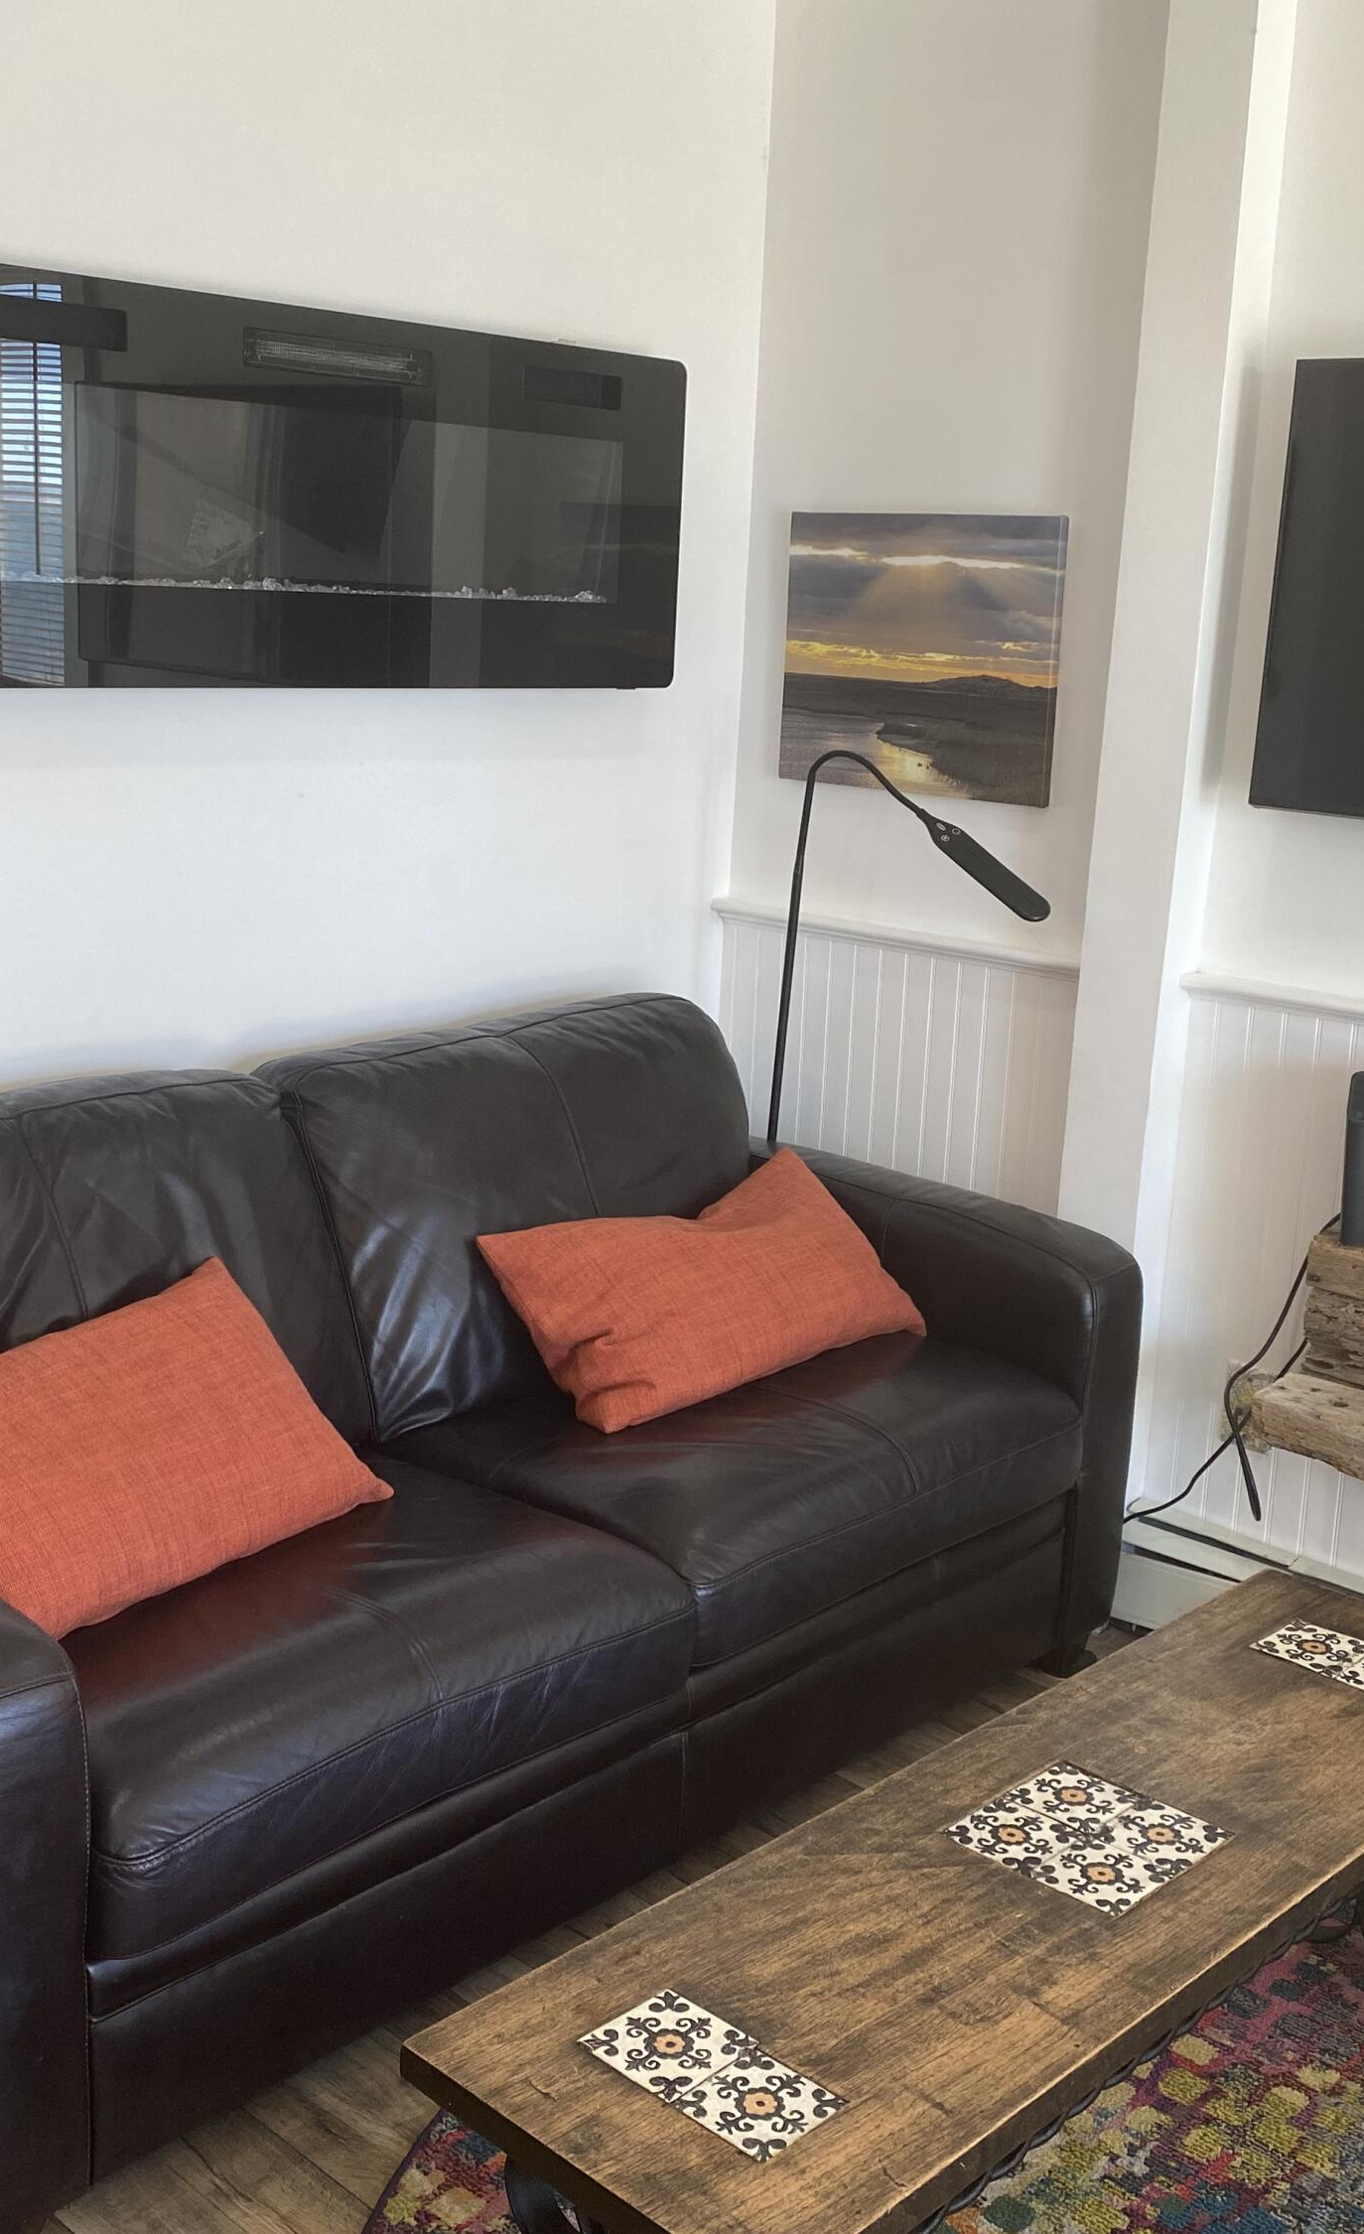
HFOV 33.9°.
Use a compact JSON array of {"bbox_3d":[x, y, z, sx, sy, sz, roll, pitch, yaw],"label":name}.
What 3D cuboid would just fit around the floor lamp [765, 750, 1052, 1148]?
[{"bbox_3d":[0.268,0.096,3.476,0.620,1.313,0.220,14,17,42],"label":"floor lamp"}]

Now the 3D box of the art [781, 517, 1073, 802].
[{"bbox_3d":[0.346,-0.692,3.356,0.478,0.407,0.030,14,17,39],"label":"art"}]

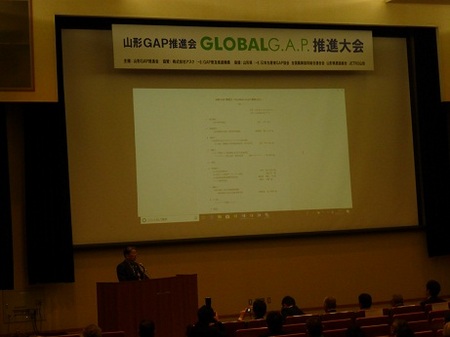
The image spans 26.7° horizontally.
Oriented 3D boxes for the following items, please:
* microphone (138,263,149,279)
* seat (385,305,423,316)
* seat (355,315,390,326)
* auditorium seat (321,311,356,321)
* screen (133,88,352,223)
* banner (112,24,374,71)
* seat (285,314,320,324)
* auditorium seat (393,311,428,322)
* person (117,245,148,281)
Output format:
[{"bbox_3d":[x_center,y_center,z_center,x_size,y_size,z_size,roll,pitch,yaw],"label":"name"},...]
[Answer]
[{"bbox_3d":[-1.201,1.503,13.980,0.060,0.240,0.160,0,-5,-42],"label":"microphone"},{"bbox_3d":[2.488,2.389,13.469,0.530,0.880,0.600,-2,-4,-20],"label":"seat"},{"bbox_3d":[1.818,2.361,12.265,0.530,0.880,0.600,-2,-4,-20],"label":"seat"},{"bbox_3d":[1.464,2.430,13.091,0.530,0.880,0.600,-2,-4,-20],"label":"auditorium seat"},{"bbox_3d":[0.463,-0.312,19.994,4.814,2.746,0.050,-2,-4,-20],"label":"screen"},{"bbox_3d":[0.526,-2.508,19.868,5.848,0.878,0.040,-2,-4,-20],"label":"banner"},{"bbox_3d":[0.974,2.442,12.911,0.530,0.880,0.600,-2,-4,-20],"label":"seat"},{"bbox_3d":[2.331,2.336,12.455,0.530,0.880,0.600,-2,-4,-20],"label":"auditorium seat"},{"bbox_3d":[-1.337,2.019,14.212,0.500,1.700,0.380,0,-5,-42],"label":"person"}]

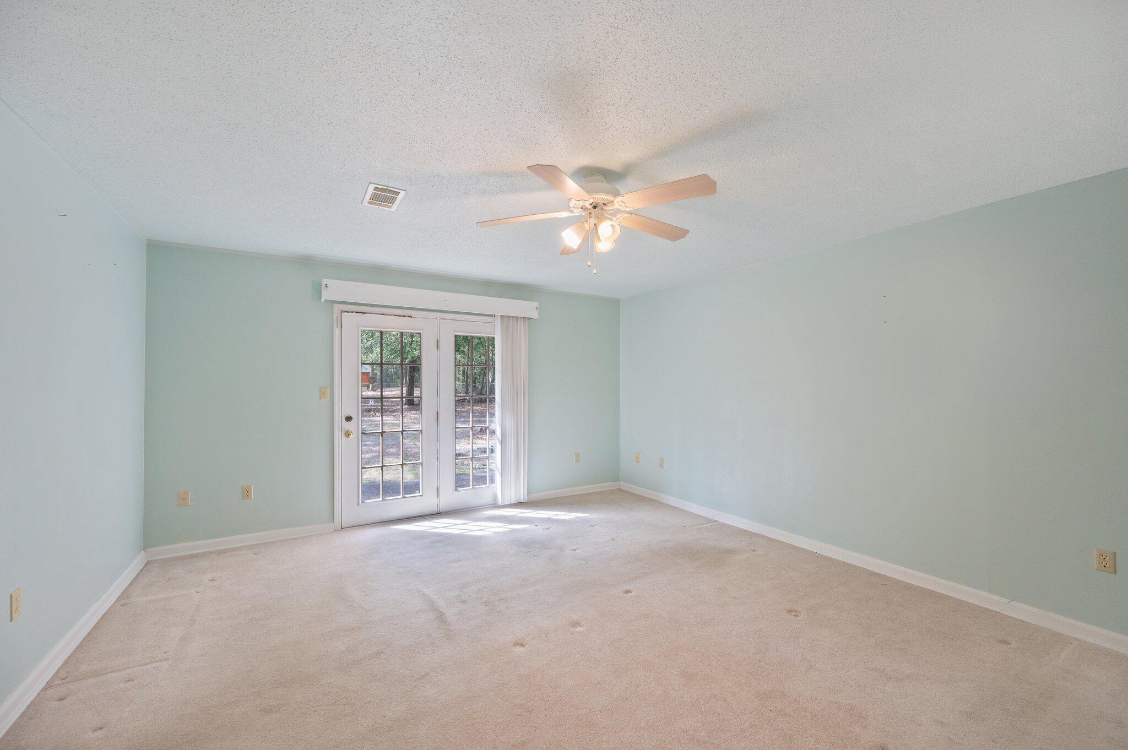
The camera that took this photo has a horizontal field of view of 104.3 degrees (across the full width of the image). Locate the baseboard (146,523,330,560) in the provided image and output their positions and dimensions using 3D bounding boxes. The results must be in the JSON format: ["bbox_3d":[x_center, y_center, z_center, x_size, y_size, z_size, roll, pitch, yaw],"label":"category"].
[{"bbox_3d":[-2.685,1.409,3.734,1.293,0.092,0.015,0,-1,-30],"label":"baseboard"}]

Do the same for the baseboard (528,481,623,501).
[{"bbox_3d":[0.135,1.427,5.371,1.374,0.092,0.015,0,-1,-30],"label":"baseboard"}]

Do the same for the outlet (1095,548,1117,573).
[{"bbox_3d":[2.860,0.985,2.315,0.009,0.115,0.072,0,-1,-32],"label":"outlet"}]

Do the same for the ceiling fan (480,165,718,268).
[{"bbox_3d":[0.175,-0.831,2.381,1.310,0.460,1.290,0,-1,-32],"label":"ceiling fan"}]

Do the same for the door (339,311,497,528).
[{"bbox_3d":[-1.323,0.427,4.564,1.780,2.021,0.060,0,-1,-30],"label":"door"}]

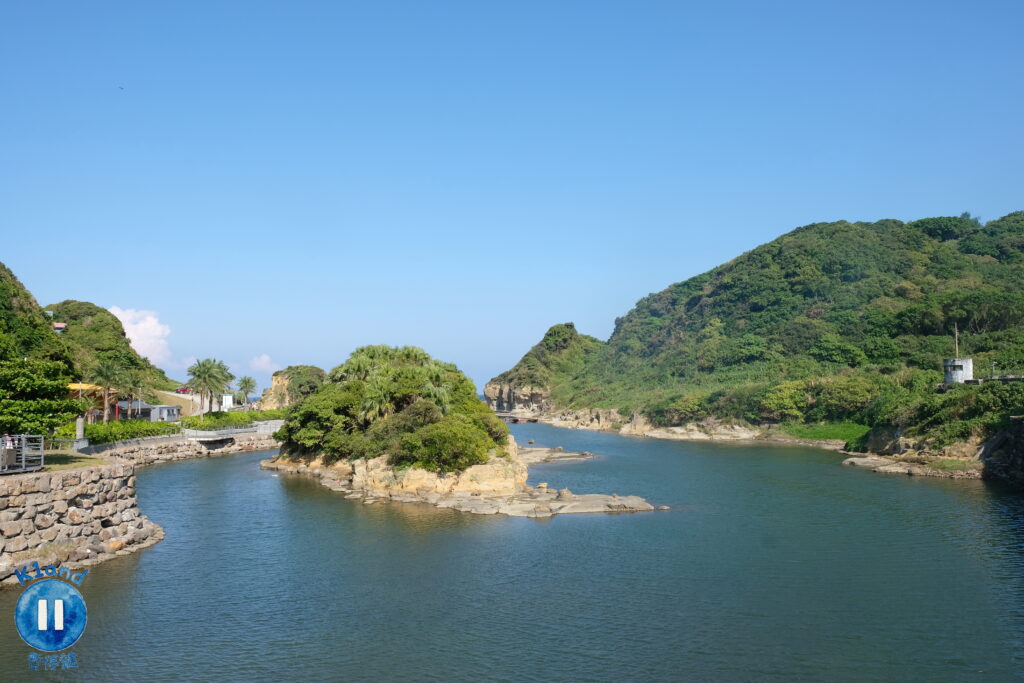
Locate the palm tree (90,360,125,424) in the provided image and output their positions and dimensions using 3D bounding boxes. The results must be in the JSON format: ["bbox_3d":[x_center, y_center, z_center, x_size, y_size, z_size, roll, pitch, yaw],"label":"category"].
[{"bbox_3d":[-38.982,5.173,73.773,3.500,6.700,3.500,-1,-4,0],"label":"palm tree"}]

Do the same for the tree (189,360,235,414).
[{"bbox_3d":[-35.561,5.705,90.749,5.200,7.400,4.800,-1,-4,0],"label":"tree"}]

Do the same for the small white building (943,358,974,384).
[{"bbox_3d":[42.449,2.958,72.915,2.800,2.500,2.800,-4,-5,37],"label":"small white building"}]

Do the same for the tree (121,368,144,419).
[{"bbox_3d":[-45.792,6.511,92.780,3.300,6.500,3.300,-1,-4,0],"label":"tree"}]

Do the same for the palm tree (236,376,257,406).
[{"bbox_3d":[-44.215,8.526,127.817,3.500,5.400,3.500,-1,-4,0],"label":"palm tree"}]

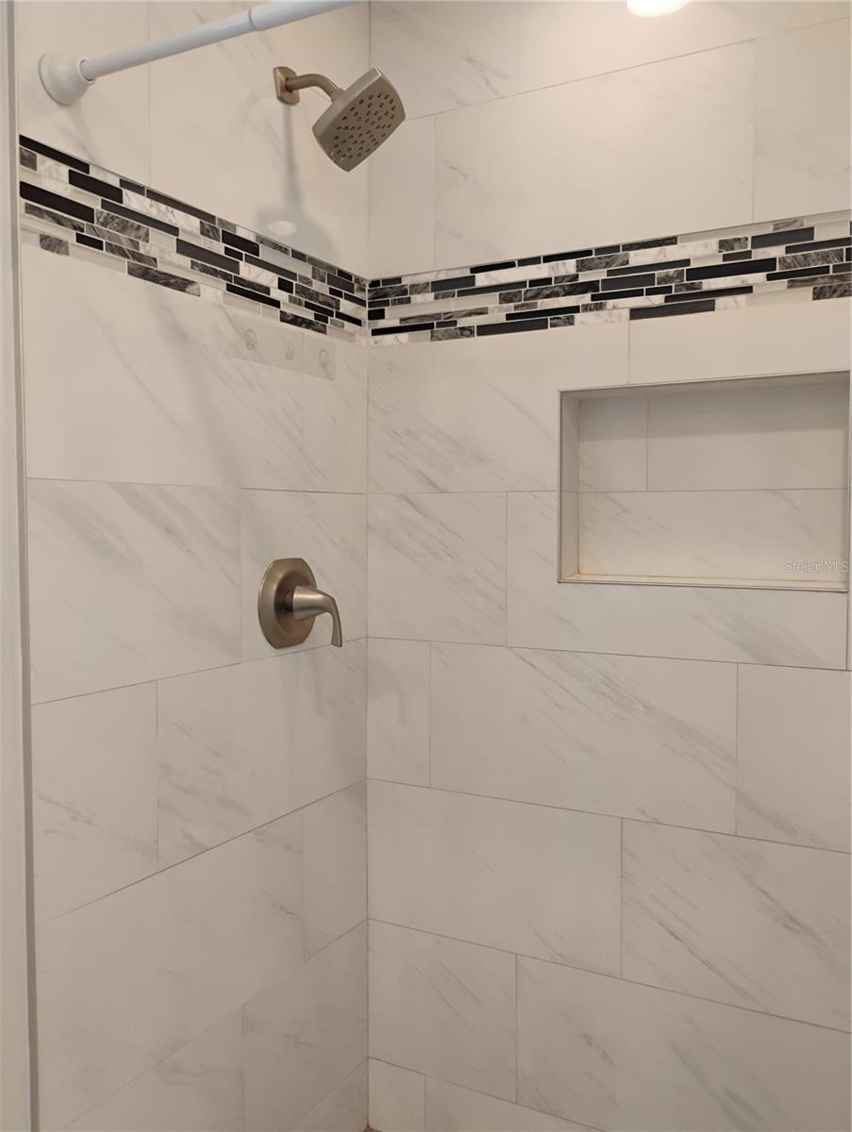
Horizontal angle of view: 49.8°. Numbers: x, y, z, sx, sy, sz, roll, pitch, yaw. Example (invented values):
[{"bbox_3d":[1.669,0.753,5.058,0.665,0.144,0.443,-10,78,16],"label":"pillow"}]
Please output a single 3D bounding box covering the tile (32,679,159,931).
[{"bbox_3d":[-0.484,0.336,1.349,0.012,0.305,0.226,1,3,29],"label":"tile"}]

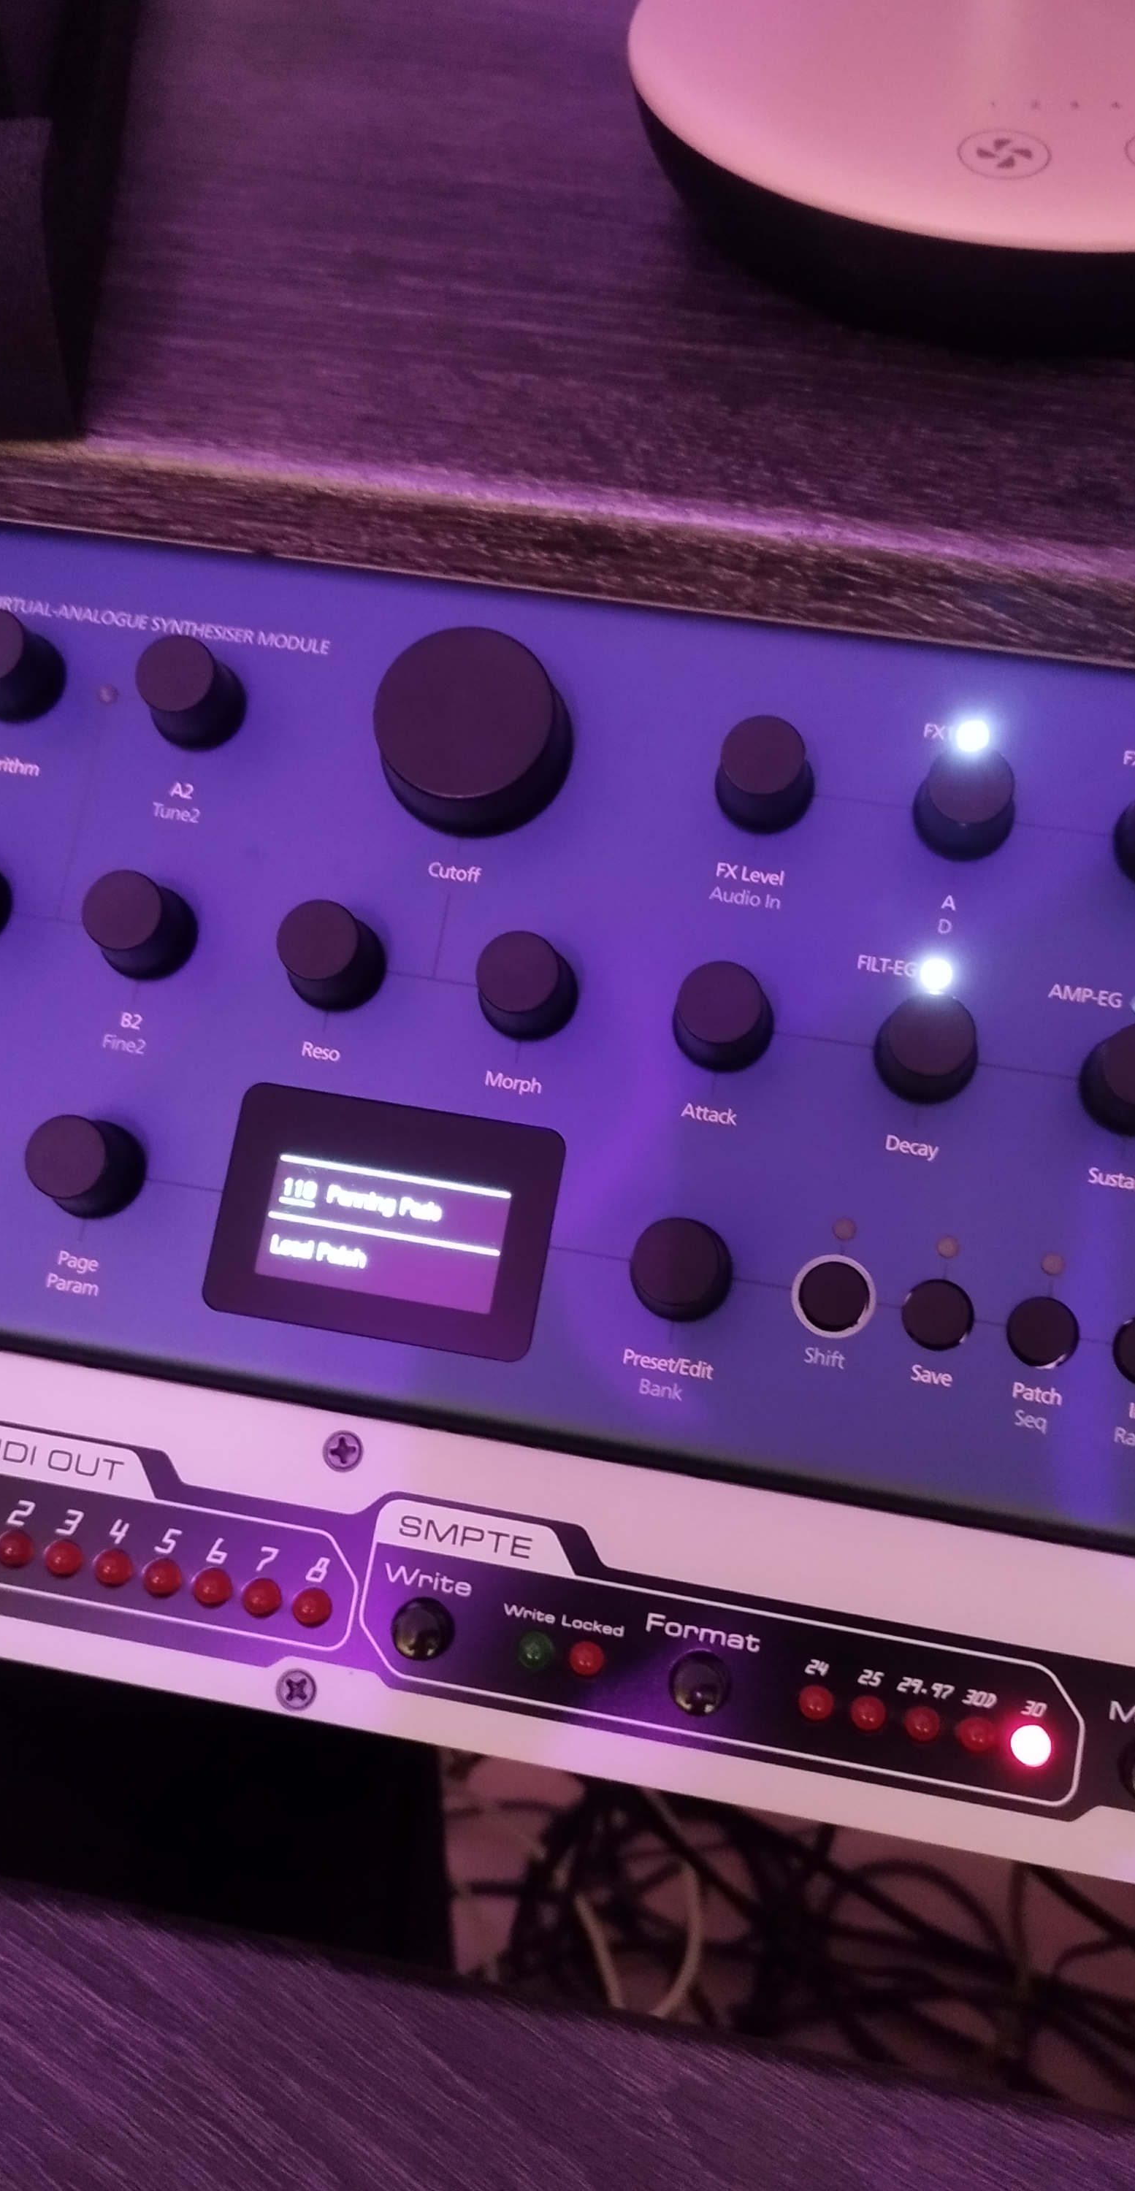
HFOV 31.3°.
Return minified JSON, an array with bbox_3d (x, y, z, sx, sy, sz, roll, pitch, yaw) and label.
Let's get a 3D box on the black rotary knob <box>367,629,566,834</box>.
[{"bbox_3d":[-0.015,-0.057,0.315,0.031,0.014,0.031,9,80,7],"label":"black rotary knob"}]

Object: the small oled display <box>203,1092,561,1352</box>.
[{"bbox_3d":[-0.028,0.019,0.310,0.052,0.003,0.036,9,80,6],"label":"small oled display"}]

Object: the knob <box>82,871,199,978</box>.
[{"bbox_3d":[-0.067,-0.027,0.315,0.015,0.014,0.015,-1,79,4],"label":"knob"}]

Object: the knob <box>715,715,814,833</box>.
[{"bbox_3d":[0.030,-0.049,0.307,0.015,0.014,0.015,-1,79,5],"label":"knob"}]

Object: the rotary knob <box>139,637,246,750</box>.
[{"bbox_3d":[-0.060,-0.064,0.320,0.016,0.014,0.016,-1,79,5],"label":"rotary knob"}]

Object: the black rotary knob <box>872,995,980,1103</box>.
[{"bbox_3d":[0.054,-0.008,0.303,0.015,0.014,0.015,-1,79,4],"label":"black rotary knob"}]

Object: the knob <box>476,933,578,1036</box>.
[{"bbox_3d":[-0.007,-0.018,0.309,0.015,0.014,0.015,-1,79,4],"label":"knob"}]

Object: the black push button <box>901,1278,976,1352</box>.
[{"bbox_3d":[0.055,0.032,0.298,0.010,0.002,0.010,-1,79,5],"label":"black push button"}]

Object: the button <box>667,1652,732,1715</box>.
[{"bbox_3d":[0.019,0.084,0.290,0.009,0.005,0.009,9,80,7],"label":"button"}]

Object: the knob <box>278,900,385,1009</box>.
[{"bbox_3d":[-0.037,-0.022,0.311,0.015,0.014,0.015,-1,79,5],"label":"knob"}]

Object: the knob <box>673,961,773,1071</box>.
[{"bbox_3d":[0.023,-0.012,0.303,0.016,0.014,0.016,-1,79,5],"label":"knob"}]

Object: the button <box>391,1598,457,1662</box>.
[{"bbox_3d":[-0.021,0.078,0.295,0.009,0.005,0.009,9,80,7],"label":"button"}]

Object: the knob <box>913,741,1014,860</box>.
[{"bbox_3d":[0.060,-0.044,0.304,0.015,0.014,0.015,-1,79,5],"label":"knob"}]

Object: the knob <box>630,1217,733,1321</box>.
[{"bbox_3d":[0.017,0.025,0.297,0.015,0.014,0.015,-1,79,5],"label":"knob"}]

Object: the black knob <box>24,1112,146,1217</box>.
[{"bbox_3d":[-0.073,0.010,0.305,0.015,0.014,0.015,9,80,7],"label":"black knob"}]

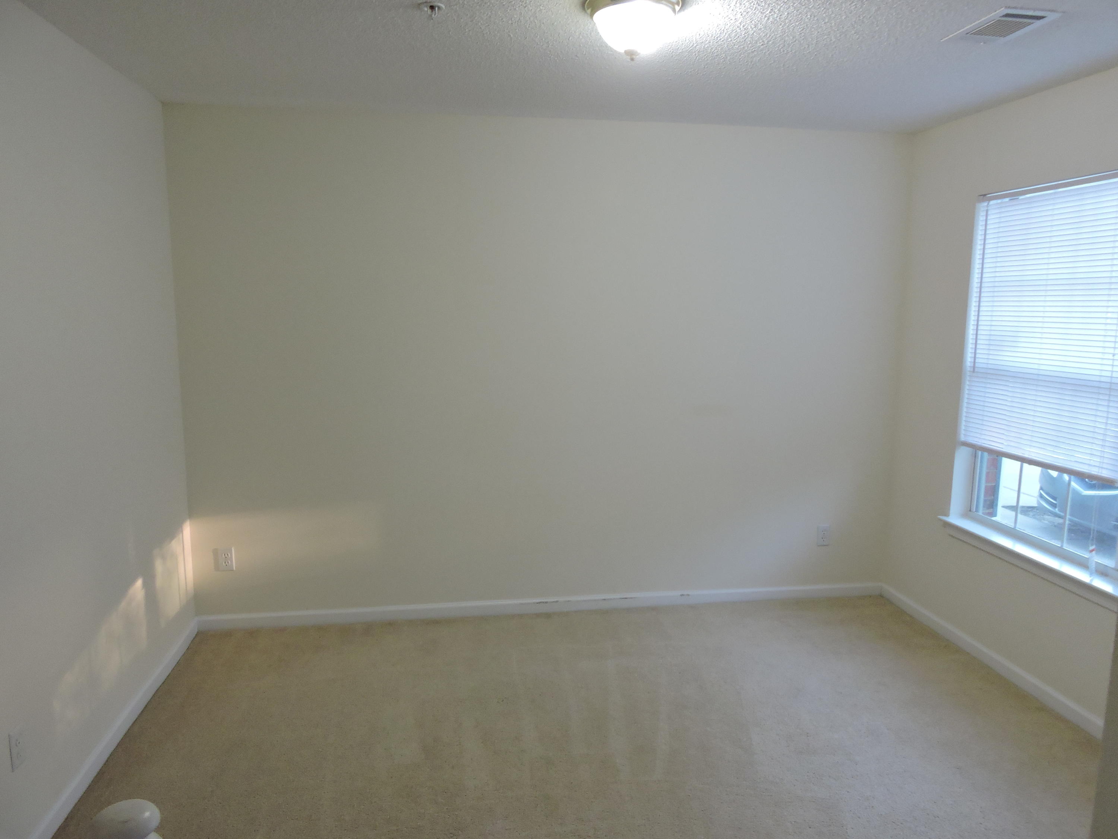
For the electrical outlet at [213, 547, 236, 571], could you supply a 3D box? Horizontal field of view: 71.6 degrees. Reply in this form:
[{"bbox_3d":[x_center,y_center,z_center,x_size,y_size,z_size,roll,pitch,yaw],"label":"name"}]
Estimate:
[{"bbox_3d":[-1.603,0.676,3.737,0.072,0.115,0.010,-1,9,-9],"label":"electrical outlet"}]

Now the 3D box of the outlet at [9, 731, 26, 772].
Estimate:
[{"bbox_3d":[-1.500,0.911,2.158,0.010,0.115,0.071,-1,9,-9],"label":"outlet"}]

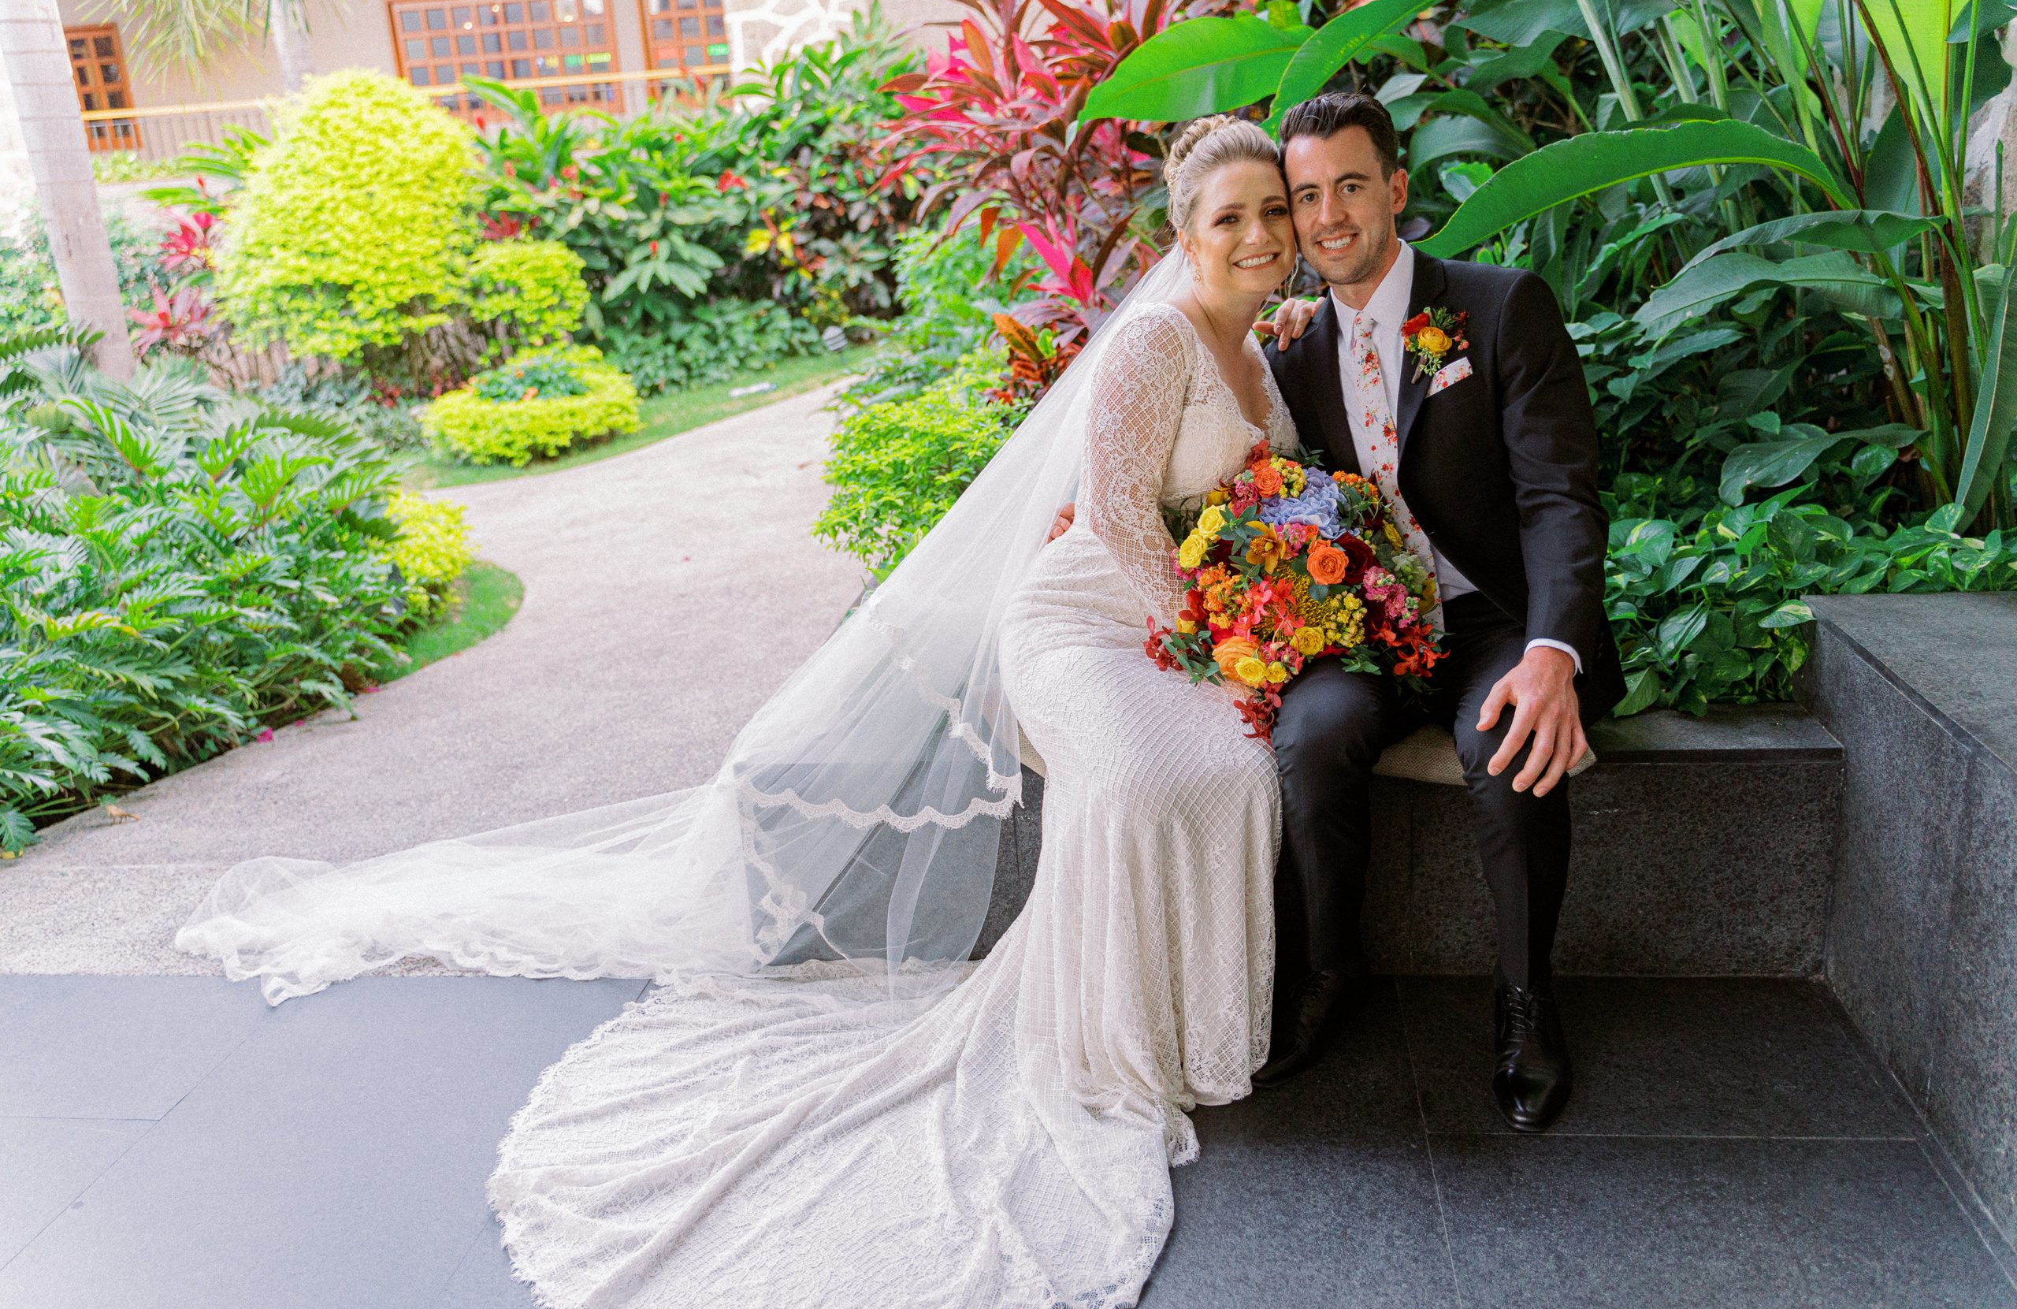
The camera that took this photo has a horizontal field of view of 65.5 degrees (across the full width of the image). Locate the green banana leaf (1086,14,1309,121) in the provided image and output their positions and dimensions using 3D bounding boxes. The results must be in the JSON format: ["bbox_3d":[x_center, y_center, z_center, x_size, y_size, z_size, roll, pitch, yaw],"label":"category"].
[{"bbox_3d":[0.366,-1.039,2.794,0.460,0.200,0.220,-1,17,8],"label":"green banana leaf"}]

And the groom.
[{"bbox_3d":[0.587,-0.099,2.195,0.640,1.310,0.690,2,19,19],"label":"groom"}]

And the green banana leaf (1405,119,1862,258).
[{"bbox_3d":[1.009,-0.744,2.534,0.700,0.210,0.220,3,19,23],"label":"green banana leaf"}]

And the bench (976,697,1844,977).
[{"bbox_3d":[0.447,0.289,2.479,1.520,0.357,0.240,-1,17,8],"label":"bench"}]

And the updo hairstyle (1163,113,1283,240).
[{"bbox_3d":[0.289,-0.648,2.120,0.165,0.170,0.190,-7,18,-9],"label":"updo hairstyle"}]

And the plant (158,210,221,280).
[{"bbox_3d":[-4.848,-2.432,9.300,0.350,0.390,0.340,-1,18,8],"label":"plant"}]

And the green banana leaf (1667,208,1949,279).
[{"bbox_3d":[1.402,-0.719,2.750,0.460,0.120,0.220,-1,18,8],"label":"green banana leaf"}]

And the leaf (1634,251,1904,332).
[{"bbox_3d":[1.318,-0.629,2.720,0.460,0.130,0.240,-1,18,8],"label":"leaf"}]

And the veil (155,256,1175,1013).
[{"bbox_3d":[-0.599,-0.051,2.564,1.800,1.080,0.620,-1,17,8],"label":"veil"}]

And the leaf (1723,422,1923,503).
[{"bbox_3d":[1.389,-0.328,2.688,0.360,0.150,0.170,2,18,18],"label":"leaf"}]

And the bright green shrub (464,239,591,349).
[{"bbox_3d":[-2.862,-2.108,9.356,0.700,0.720,0.680,-1,17,8],"label":"bright green shrub"}]

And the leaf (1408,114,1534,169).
[{"bbox_3d":[0.870,-0.964,2.950,0.250,0.100,0.180,-1,18,8],"label":"leaf"}]

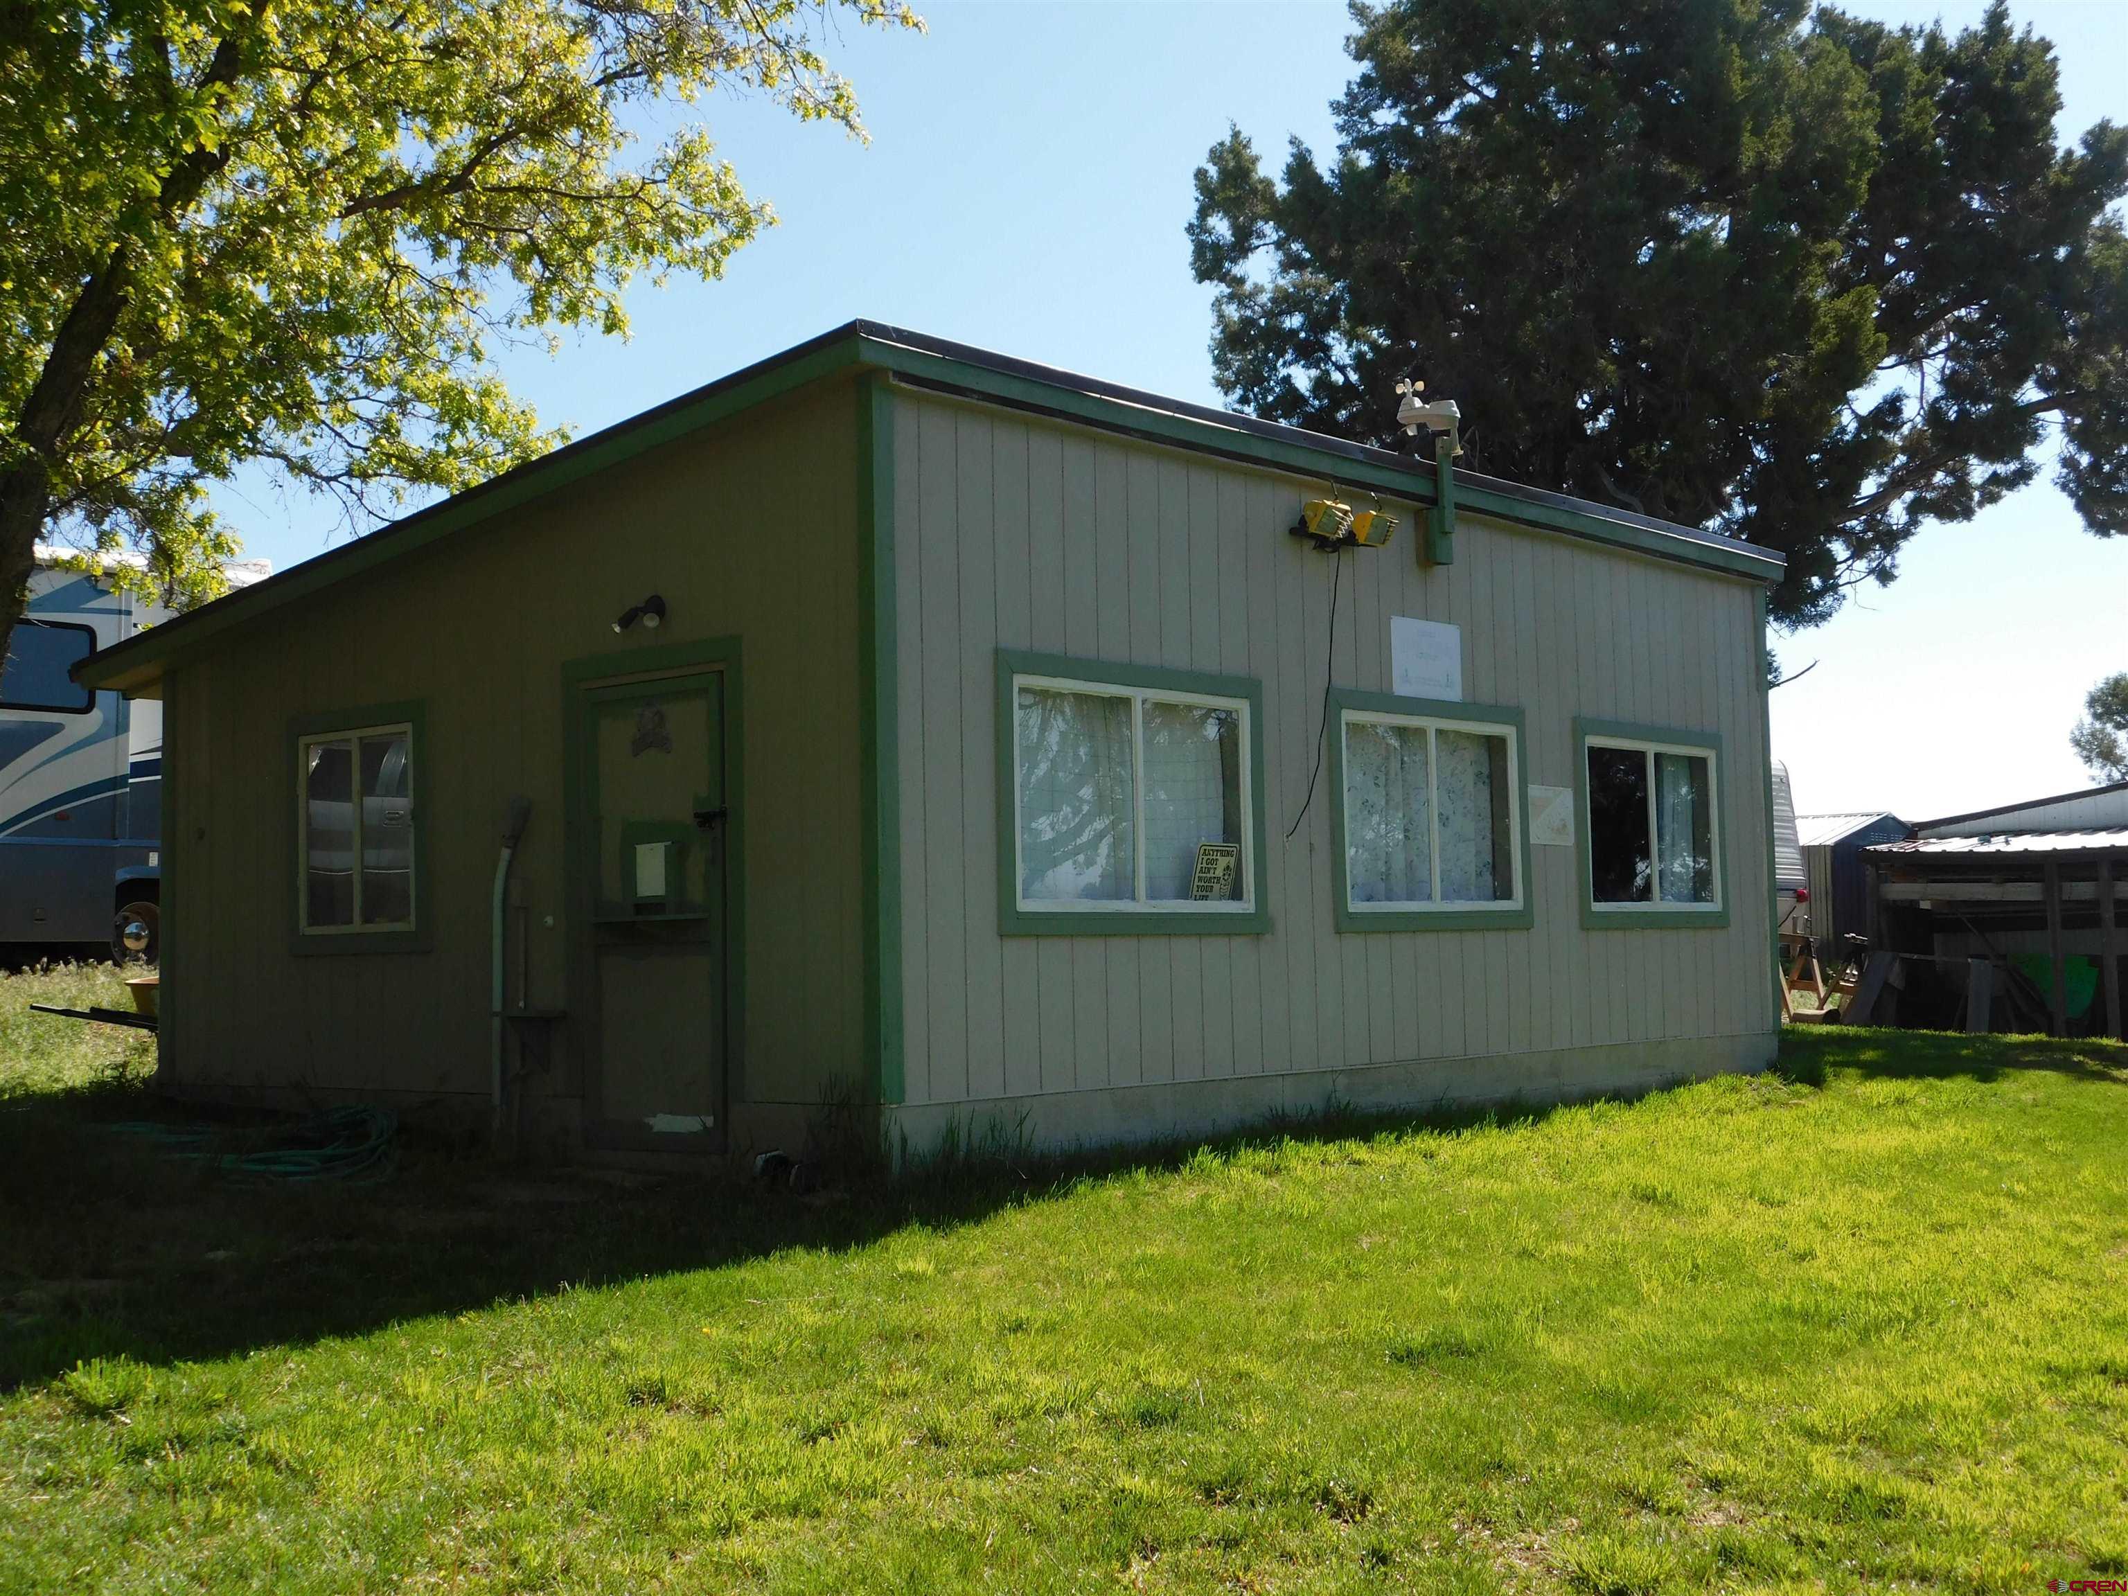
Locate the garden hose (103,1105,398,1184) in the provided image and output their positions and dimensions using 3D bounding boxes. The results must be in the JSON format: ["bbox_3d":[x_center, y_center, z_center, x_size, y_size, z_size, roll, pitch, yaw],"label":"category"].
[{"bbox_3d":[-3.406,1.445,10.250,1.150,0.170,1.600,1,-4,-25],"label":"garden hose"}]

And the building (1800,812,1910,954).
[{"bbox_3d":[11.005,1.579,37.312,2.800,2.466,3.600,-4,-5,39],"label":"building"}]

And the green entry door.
[{"bbox_3d":[-1.621,0.459,9.716,0.850,1.860,0.050,-4,-5,41],"label":"green entry door"}]

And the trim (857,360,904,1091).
[{"bbox_3d":[-0.672,-0.219,8.980,0.080,2.660,0.120,-4,-5,41],"label":"trim"}]

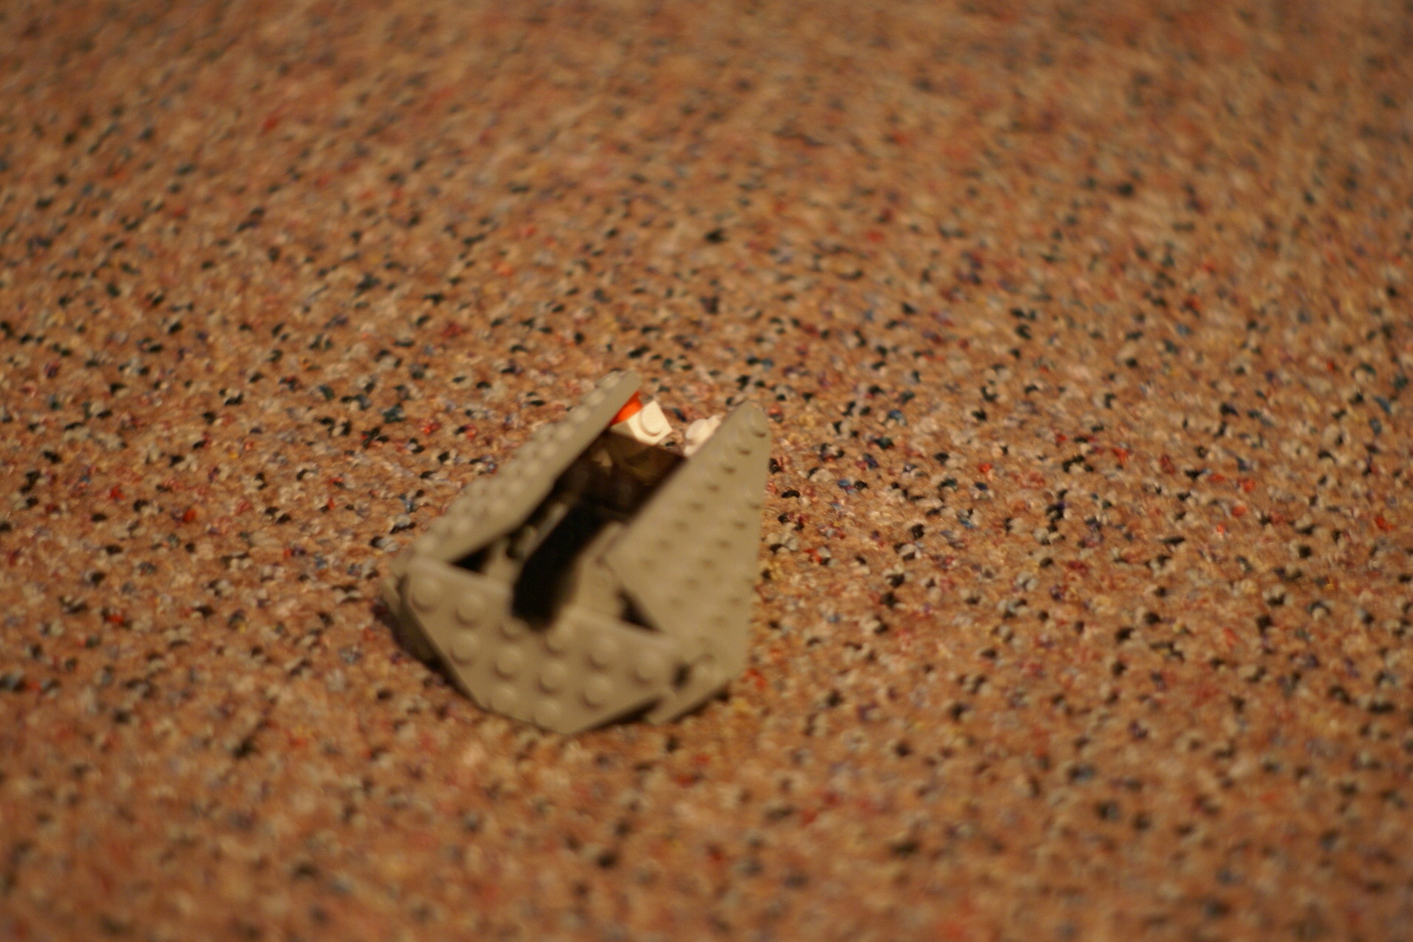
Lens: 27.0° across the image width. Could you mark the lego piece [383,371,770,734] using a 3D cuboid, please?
[{"bbox_3d":[-0.016,0.013,0.524,0.067,0.034,0.079,17,29,13],"label":"lego piece"}]

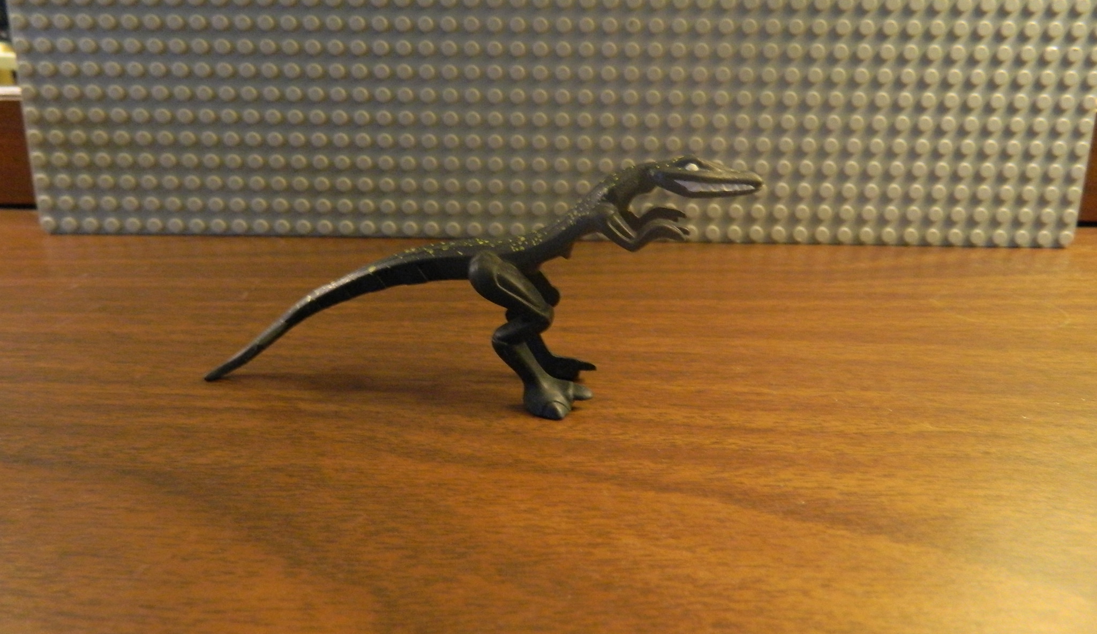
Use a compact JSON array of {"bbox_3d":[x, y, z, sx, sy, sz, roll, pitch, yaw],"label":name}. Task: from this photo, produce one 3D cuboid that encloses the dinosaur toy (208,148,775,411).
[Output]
[{"bbox_3d":[-0.016,-0.008,0.154,0.111,0.050,0.021,2,19,6],"label":"dinosaur toy"}]

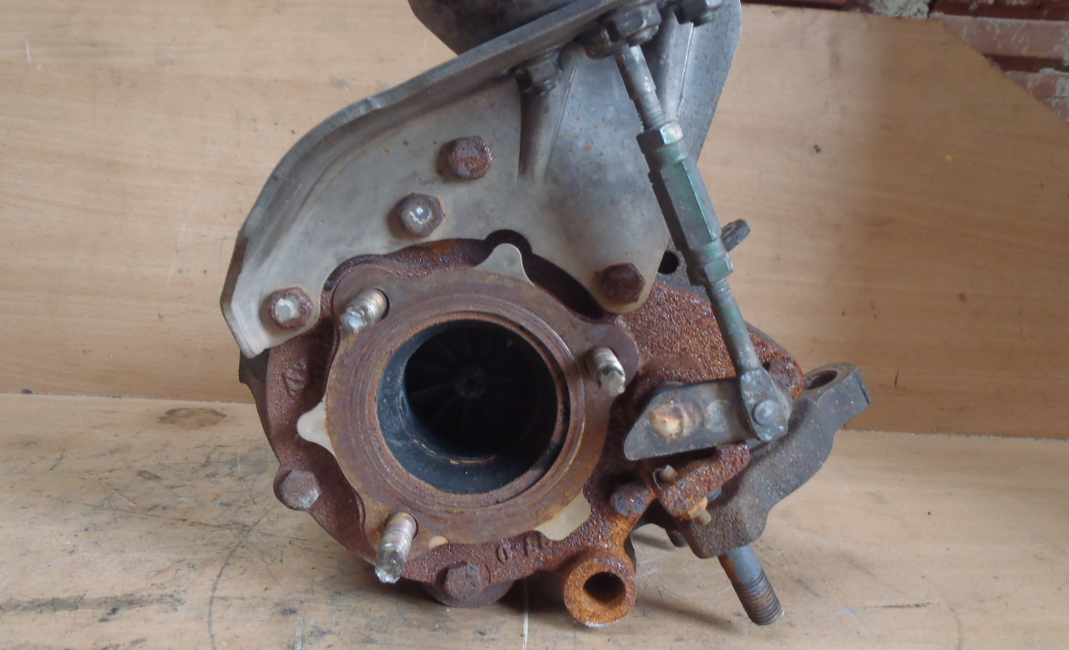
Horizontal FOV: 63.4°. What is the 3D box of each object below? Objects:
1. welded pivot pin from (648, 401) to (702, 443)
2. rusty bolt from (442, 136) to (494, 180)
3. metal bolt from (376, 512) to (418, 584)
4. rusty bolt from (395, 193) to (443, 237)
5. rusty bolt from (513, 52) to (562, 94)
[{"bbox_3d":[0.043,0.030,0.265,0.015,0.012,0.006,-6,9,1],"label":"welded pivot pin"},{"bbox_3d":[-0.018,-0.048,0.251,0.012,0.012,0.007,0,10,-3],"label":"rusty bolt"},{"bbox_3d":[-0.039,0.063,0.246,0.008,0.008,0.034,0,10,-3],"label":"metal bolt"},{"bbox_3d":[-0.033,-0.032,0.253,0.012,0.013,0.007,0,10,-3],"label":"rusty bolt"},{"bbox_3d":[0.001,-0.070,0.241,0.012,0.011,0.012,-21,11,0],"label":"rusty bolt"}]

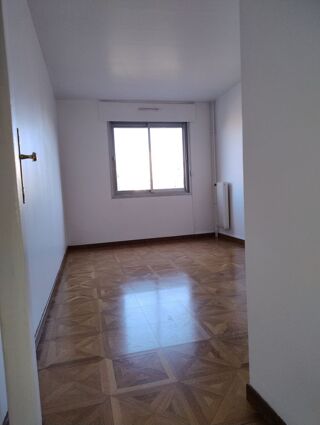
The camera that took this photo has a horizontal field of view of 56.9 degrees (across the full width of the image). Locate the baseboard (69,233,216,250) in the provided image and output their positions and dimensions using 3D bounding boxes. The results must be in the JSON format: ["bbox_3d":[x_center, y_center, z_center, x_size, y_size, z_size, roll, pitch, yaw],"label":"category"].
[{"bbox_3d":[-0.222,0.519,5.278,2.731,0.073,0.020,-4,5,-14],"label":"baseboard"}]

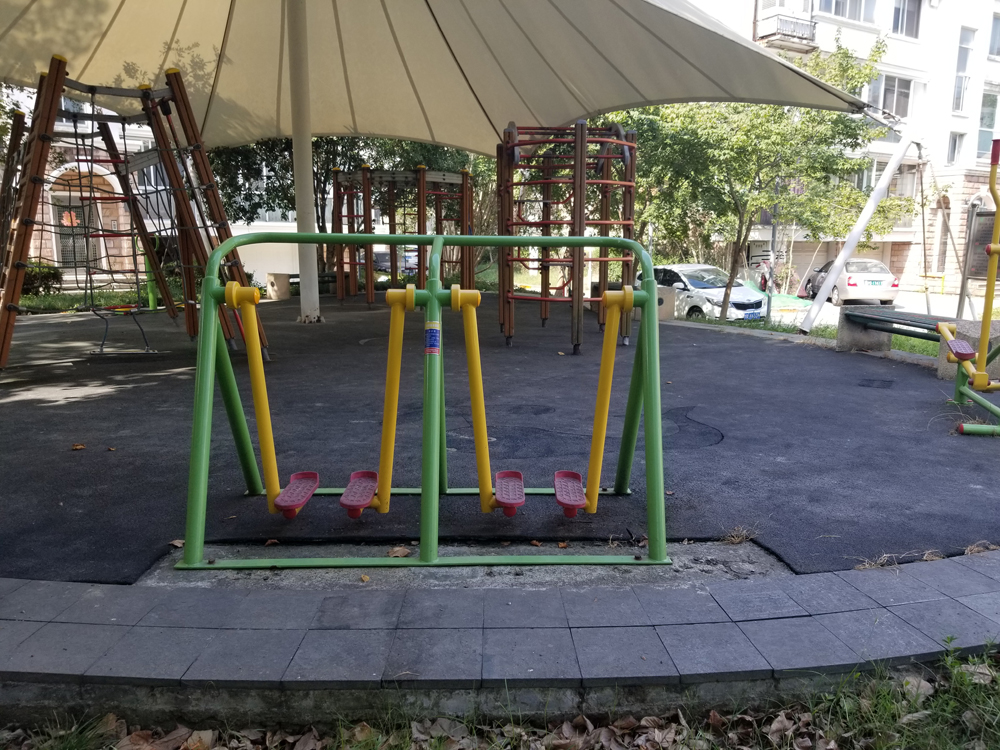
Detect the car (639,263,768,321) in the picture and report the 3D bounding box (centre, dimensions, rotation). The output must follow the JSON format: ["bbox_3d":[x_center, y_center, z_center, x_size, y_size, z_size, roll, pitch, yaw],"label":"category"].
[{"bbox_3d":[4.685,-1.939,18.334,1.720,1.460,4.370,-4,11,-22],"label":"car"}]

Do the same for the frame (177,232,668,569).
[{"bbox_3d":[-0.307,0.042,3.374,2.000,1.320,0.940,0,10,-1],"label":"frame"}]

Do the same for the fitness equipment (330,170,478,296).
[{"bbox_3d":[-1.964,-2.827,15.546,2.780,2.680,2.780,0,10,0],"label":"fitness equipment"}]

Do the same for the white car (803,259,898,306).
[{"bbox_3d":[11.441,-3.092,24.734,1.700,1.450,4.350,1,10,3],"label":"white car"}]

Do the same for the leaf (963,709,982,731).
[{"bbox_3d":[1.402,1.022,2.229,0.050,0.030,0.060,0,10,0],"label":"leaf"}]

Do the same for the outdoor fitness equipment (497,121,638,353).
[{"bbox_3d":[0.804,-1.770,9.893,1.650,2.600,2.950,-1,10,-4],"label":"outdoor fitness equipment"}]

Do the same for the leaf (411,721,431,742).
[{"bbox_3d":[-0.230,1.029,2.168,0.062,0.028,0.065,0,10,0],"label":"leaf"}]

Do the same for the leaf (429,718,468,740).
[{"bbox_3d":[-0.146,1.028,2.178,0.110,0.030,0.070,0,10,0],"label":"leaf"}]

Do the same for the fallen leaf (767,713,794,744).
[{"bbox_3d":[0.816,1.028,2.185,0.070,0.040,0.075,0,10,0],"label":"fallen leaf"}]

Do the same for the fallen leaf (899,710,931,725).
[{"bbox_3d":[1.235,1.020,2.237,0.082,0.024,0.042,0,10,0],"label":"fallen leaf"}]

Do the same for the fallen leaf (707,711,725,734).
[{"bbox_3d":[0.635,1.023,2.212,0.048,0.035,0.055,0,10,0],"label":"fallen leaf"}]

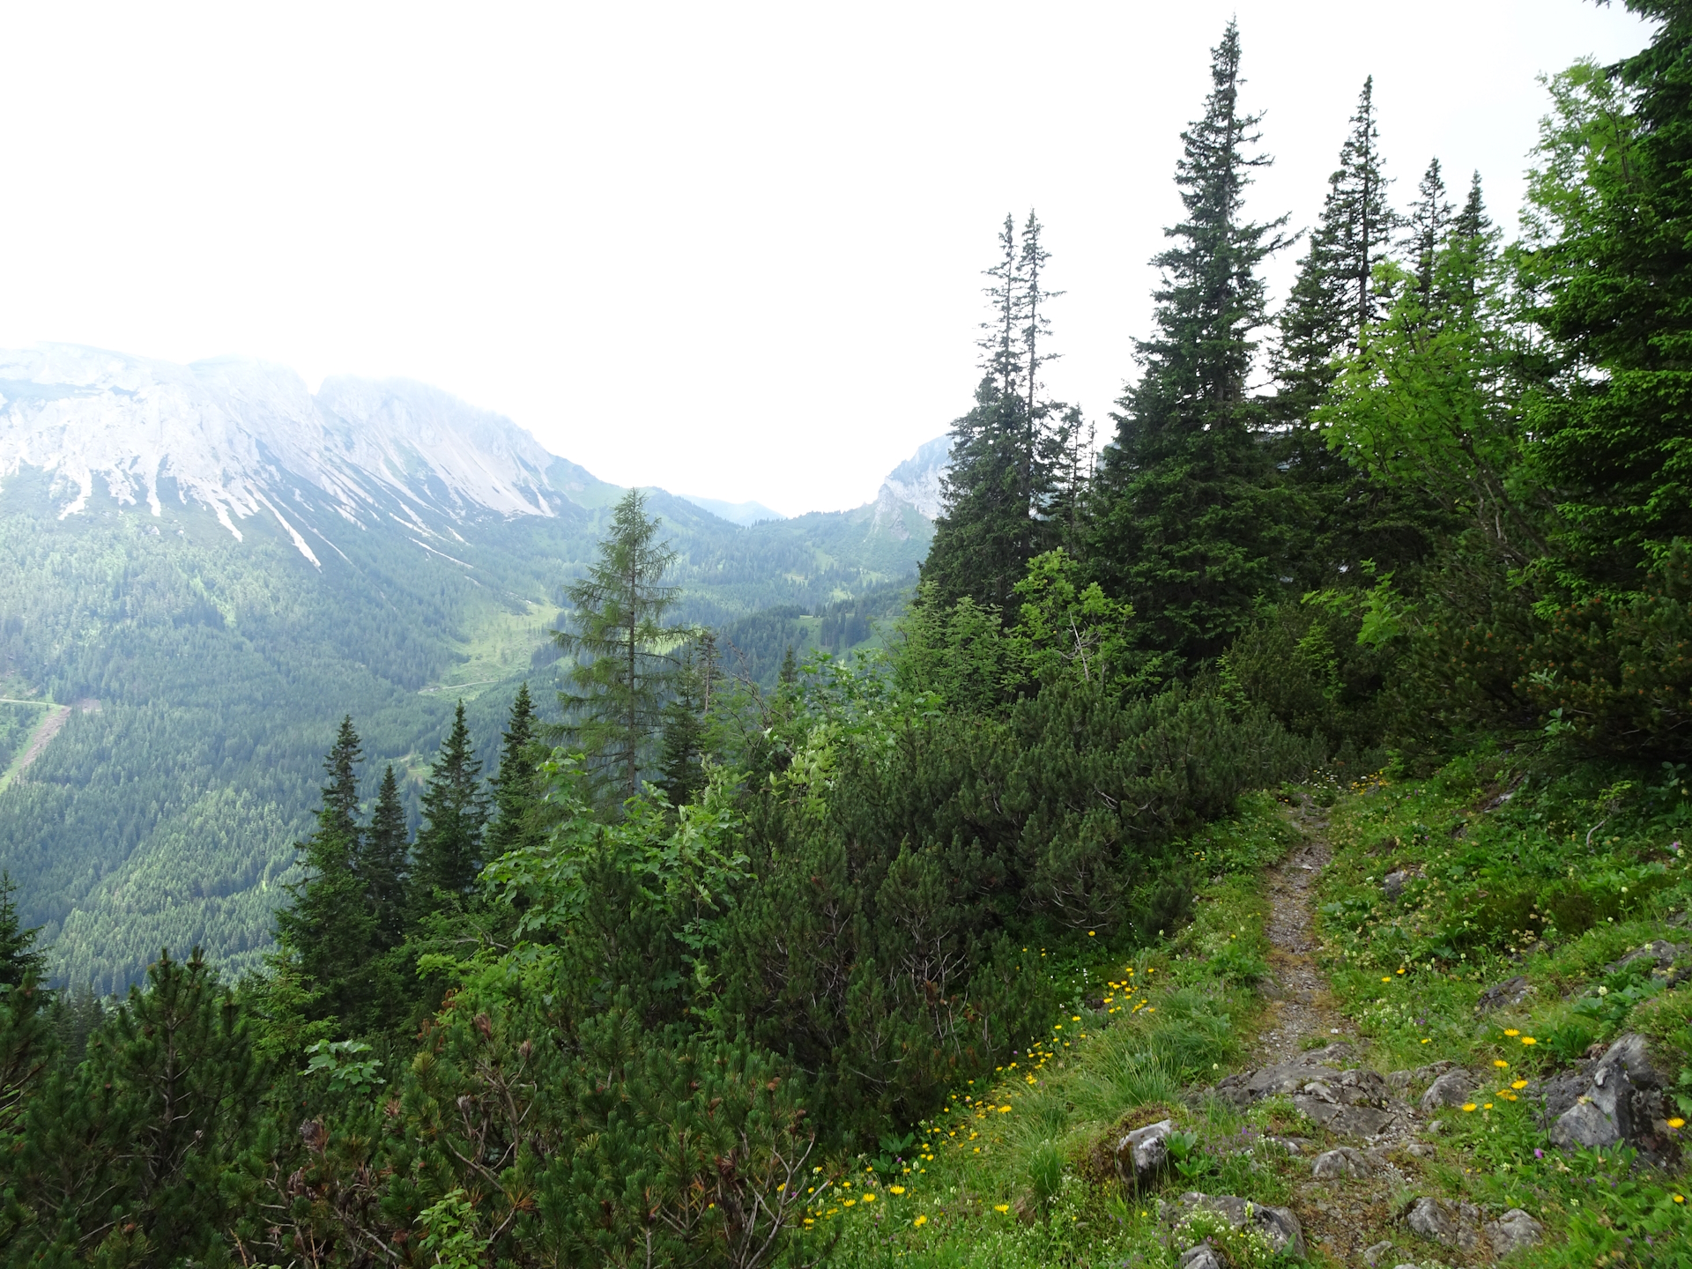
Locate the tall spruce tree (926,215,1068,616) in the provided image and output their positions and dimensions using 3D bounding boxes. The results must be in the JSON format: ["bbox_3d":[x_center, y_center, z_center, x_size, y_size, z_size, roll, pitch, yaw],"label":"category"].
[{"bbox_3d":[3.707,-4.874,28.000,3.800,10.600,3.800,1,3,7],"label":"tall spruce tree"}]

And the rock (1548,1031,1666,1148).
[{"bbox_3d":[2.141,1.273,3.300,0.290,0.290,0.280,2,3,34],"label":"rock"}]

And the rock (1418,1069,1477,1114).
[{"bbox_3d":[1.765,1.323,3.439,0.150,0.110,0.120,3,4,28],"label":"rock"}]

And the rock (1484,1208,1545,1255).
[{"bbox_3d":[1.623,1.449,2.850,0.135,0.095,0.120,2,3,31],"label":"rock"}]

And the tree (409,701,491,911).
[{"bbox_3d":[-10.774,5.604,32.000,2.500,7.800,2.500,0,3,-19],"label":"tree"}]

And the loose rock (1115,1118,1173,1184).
[{"bbox_3d":[0.826,1.429,3.250,0.150,0.155,0.150,1,3,15],"label":"loose rock"}]

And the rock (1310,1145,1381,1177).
[{"bbox_3d":[1.300,1.355,3.045,0.170,0.075,0.110,2,4,24],"label":"rock"}]

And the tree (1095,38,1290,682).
[{"bbox_3d":[6.133,-4.793,20.500,3.800,12.000,3.800,2,4,16],"label":"tree"}]

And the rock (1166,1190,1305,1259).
[{"bbox_3d":[0.908,1.356,2.714,0.310,0.110,0.200,2,4,19],"label":"rock"}]

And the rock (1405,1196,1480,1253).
[{"bbox_3d":[1.465,1.445,2.880,0.170,0.120,0.150,2,3,28],"label":"rock"}]

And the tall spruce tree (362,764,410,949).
[{"bbox_3d":[-12.530,6.689,32.000,1.600,6.400,1.600,-1,4,-22],"label":"tall spruce tree"}]

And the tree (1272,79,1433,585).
[{"bbox_3d":[10.016,-5.585,23.000,3.600,10.800,3.600,2,4,23],"label":"tree"}]

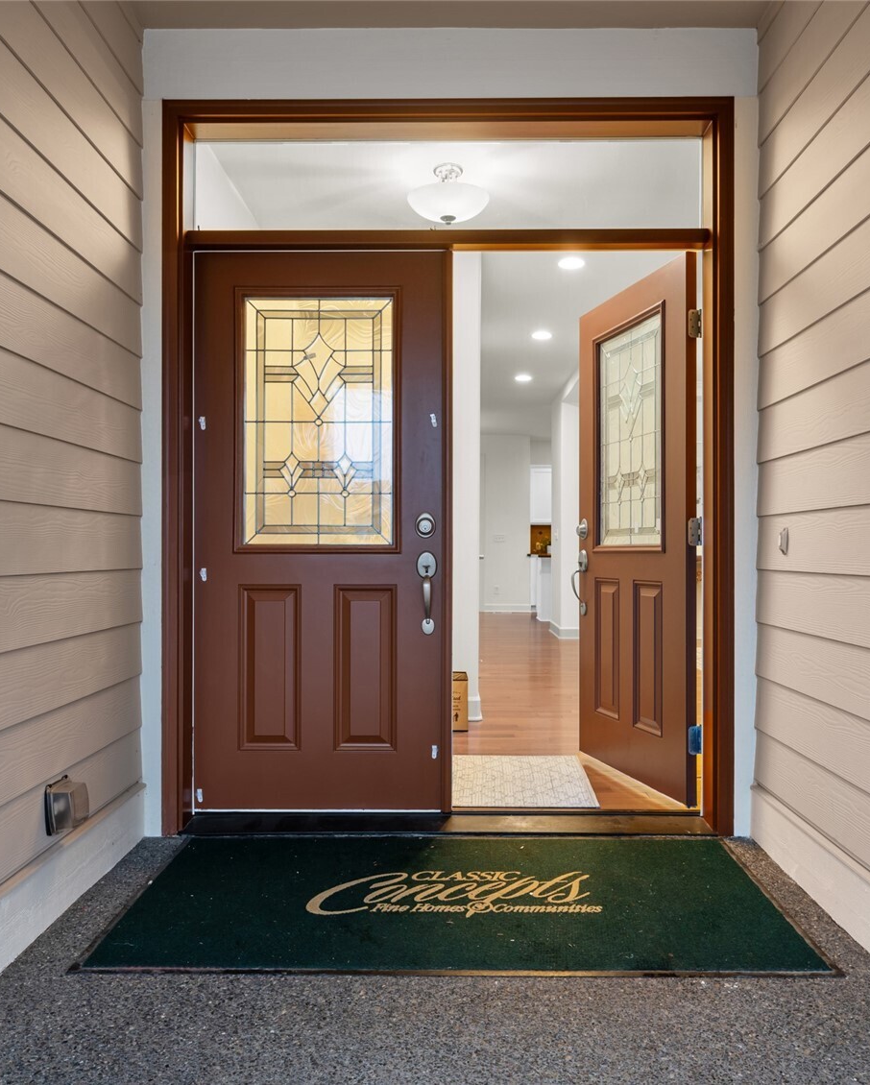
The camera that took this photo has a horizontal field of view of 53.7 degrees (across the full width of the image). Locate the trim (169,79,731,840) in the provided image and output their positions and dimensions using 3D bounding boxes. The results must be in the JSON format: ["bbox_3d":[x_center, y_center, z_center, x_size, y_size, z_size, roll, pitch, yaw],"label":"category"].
[{"bbox_3d":[0.045,-0.260,2.995,1.955,2.515,0.140,0,0,1],"label":"trim"}]

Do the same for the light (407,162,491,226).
[{"bbox_3d":[0.063,-1.630,4.060,0.395,0.250,0.395,0,0,1],"label":"light"}]

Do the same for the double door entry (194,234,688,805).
[{"bbox_3d":[0.047,-0.036,3.510,1.820,2.010,0.930,0,0,1],"label":"double door entry"}]

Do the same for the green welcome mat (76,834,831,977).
[{"bbox_3d":[0.059,0.988,2.445,1.810,0.012,0.925,0,0,1],"label":"green welcome mat"}]

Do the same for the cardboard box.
[{"bbox_3d":[0.025,0.848,4.580,0.300,0.265,0.280,0,0,1],"label":"cardboard box"}]

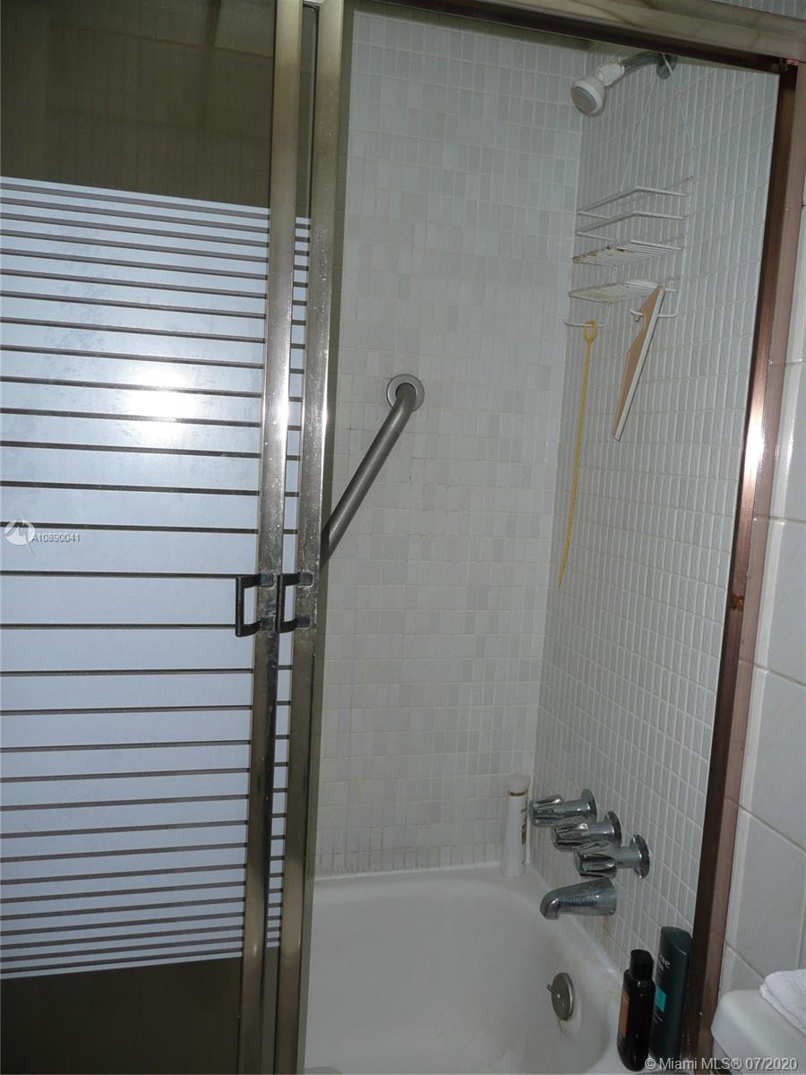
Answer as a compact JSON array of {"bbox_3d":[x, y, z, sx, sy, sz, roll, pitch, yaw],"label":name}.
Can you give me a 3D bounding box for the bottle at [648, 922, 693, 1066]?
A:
[{"bbox_3d":[0.418,0.715,1.366,0.042,0.188,0.070,2,6,-14],"label":"bottle"}]

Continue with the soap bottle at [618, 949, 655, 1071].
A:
[{"bbox_3d":[0.361,0.725,1.344,0.039,0.166,0.061,2,6,-14],"label":"soap bottle"}]

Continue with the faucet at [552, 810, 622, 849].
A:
[{"bbox_3d":[0.333,0.538,1.585,0.113,0.066,0.065,2,6,-14],"label":"faucet"}]

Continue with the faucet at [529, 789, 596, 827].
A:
[{"bbox_3d":[0.307,0.523,1.677,0.118,0.066,0.065,2,6,-14],"label":"faucet"}]

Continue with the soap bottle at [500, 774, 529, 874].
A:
[{"bbox_3d":[0.249,0.635,1.916,0.056,0.211,0.057,3,6,0],"label":"soap bottle"}]

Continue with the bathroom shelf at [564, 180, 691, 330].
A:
[{"bbox_3d":[0.382,-0.490,1.512,0.098,0.228,0.246,2,6,-14],"label":"bathroom shelf"}]

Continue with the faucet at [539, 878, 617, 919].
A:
[{"bbox_3d":[0.317,0.663,1.594,0.133,0.070,0.057,2,6,-14],"label":"faucet"}]

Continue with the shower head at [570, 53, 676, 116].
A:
[{"bbox_3d":[0.367,-0.775,1.467,0.175,0.138,0.077,2,6,-14],"label":"shower head"}]

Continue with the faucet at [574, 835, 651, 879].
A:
[{"bbox_3d":[0.356,0.553,1.490,0.115,0.066,0.065,2,6,-14],"label":"faucet"}]

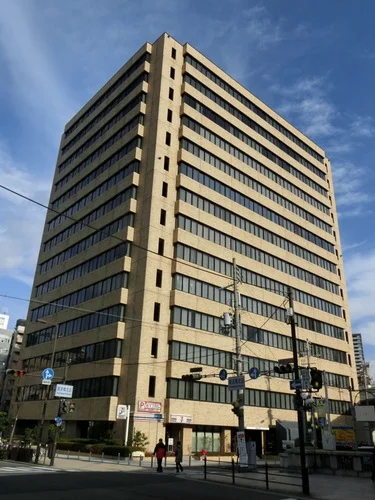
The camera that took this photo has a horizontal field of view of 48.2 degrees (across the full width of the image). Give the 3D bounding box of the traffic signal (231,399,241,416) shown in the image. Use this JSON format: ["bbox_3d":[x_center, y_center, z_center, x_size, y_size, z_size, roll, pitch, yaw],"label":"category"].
[{"bbox_3d":[3.085,10.123,26.925,0.420,0.988,0.420,6,-24,-9],"label":"traffic signal"}]

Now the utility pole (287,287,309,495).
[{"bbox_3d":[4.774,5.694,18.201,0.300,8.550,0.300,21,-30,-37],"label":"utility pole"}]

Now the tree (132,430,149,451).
[{"bbox_3d":[-3.905,15.939,34.799,1.150,1.650,1.150,2,-23,1],"label":"tree"}]

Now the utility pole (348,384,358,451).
[{"bbox_3d":[13.110,13.774,32.912,0.220,5.906,0.220,2,-23,0],"label":"utility pole"}]

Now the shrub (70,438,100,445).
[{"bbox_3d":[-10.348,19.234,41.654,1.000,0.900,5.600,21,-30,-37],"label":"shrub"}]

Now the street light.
[{"bbox_3d":[-8.781,8.775,26.349,0.230,8.366,0.230,2,-23,0],"label":"street light"}]

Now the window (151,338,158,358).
[{"bbox_3d":[-3.349,9.994,42.602,0.716,1.960,0.200,21,-30,-37],"label":"window"}]

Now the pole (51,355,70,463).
[{"bbox_3d":[-7.543,9.350,24.941,0.220,6.279,0.220,2,-23,0],"label":"pole"}]

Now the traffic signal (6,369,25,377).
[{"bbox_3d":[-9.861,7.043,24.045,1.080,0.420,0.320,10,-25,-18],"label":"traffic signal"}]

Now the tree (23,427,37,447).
[{"bbox_3d":[-17.984,21.283,47.924,1.400,2.100,1.400,21,-30,-37],"label":"tree"}]

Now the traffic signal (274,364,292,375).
[{"bbox_3d":[5.739,7.107,24.911,0.480,0.420,1.250,21,-30,-37],"label":"traffic signal"}]

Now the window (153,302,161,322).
[{"bbox_3d":[-2.978,6.153,41.027,0.720,1.860,0.200,21,-30,-37],"label":"window"}]

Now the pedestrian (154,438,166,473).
[{"bbox_3d":[-1.462,11.334,23.126,0.580,1.680,0.400,9,-24,-15],"label":"pedestrian"}]

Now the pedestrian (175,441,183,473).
[{"bbox_3d":[-0.450,11.845,24.059,0.450,1.647,0.360,15,-27,-27],"label":"pedestrian"}]

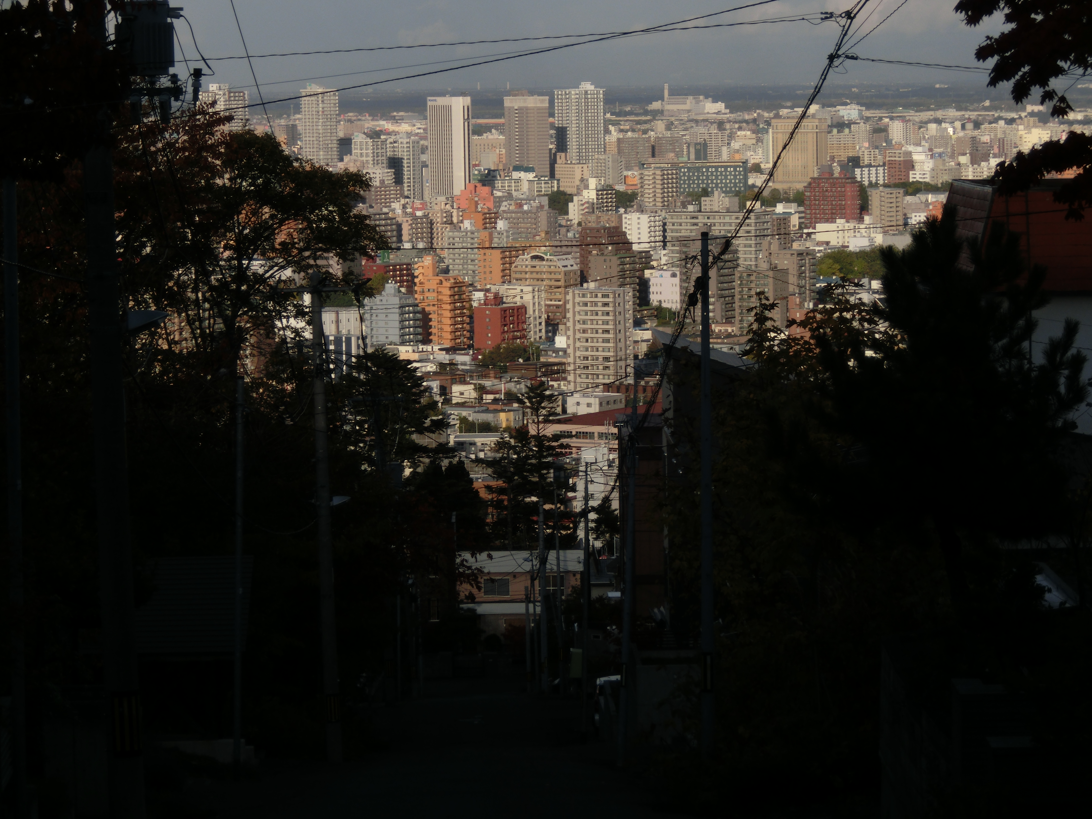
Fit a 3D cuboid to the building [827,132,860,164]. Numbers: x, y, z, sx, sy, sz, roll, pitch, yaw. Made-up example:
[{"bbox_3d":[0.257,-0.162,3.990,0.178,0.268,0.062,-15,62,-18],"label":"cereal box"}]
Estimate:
[{"bbox_3d":[294.658,-258.748,3854.953,30.000,34.842,13.000,-1,5,3],"label":"building"}]

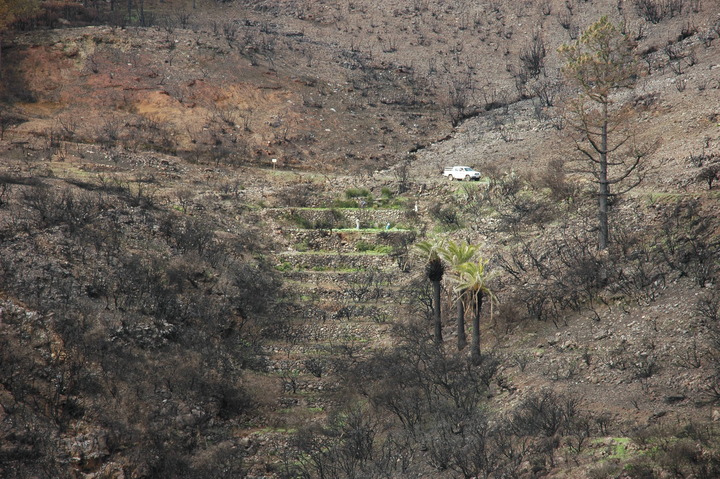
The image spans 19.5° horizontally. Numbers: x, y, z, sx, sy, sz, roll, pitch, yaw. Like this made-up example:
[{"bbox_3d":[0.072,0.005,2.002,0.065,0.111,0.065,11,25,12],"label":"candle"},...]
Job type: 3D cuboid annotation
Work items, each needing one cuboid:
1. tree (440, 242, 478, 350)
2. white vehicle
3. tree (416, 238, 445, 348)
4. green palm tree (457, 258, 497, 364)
[{"bbox_3d":[10.843,6.164,231.000,4.300,11.800,4.300,0,4,0],"label":"tree"},{"bbox_3d":[12.564,-8.084,259.000,1.780,1.780,5.000,-4,5,-43],"label":"white vehicle"},{"bbox_3d":[7.794,5.749,232.000,3.500,11.500,3.500,0,4,0],"label":"tree"},{"bbox_3d":[12.547,7.754,226.000,4.200,11.100,4.200,0,4,0],"label":"green palm tree"}]

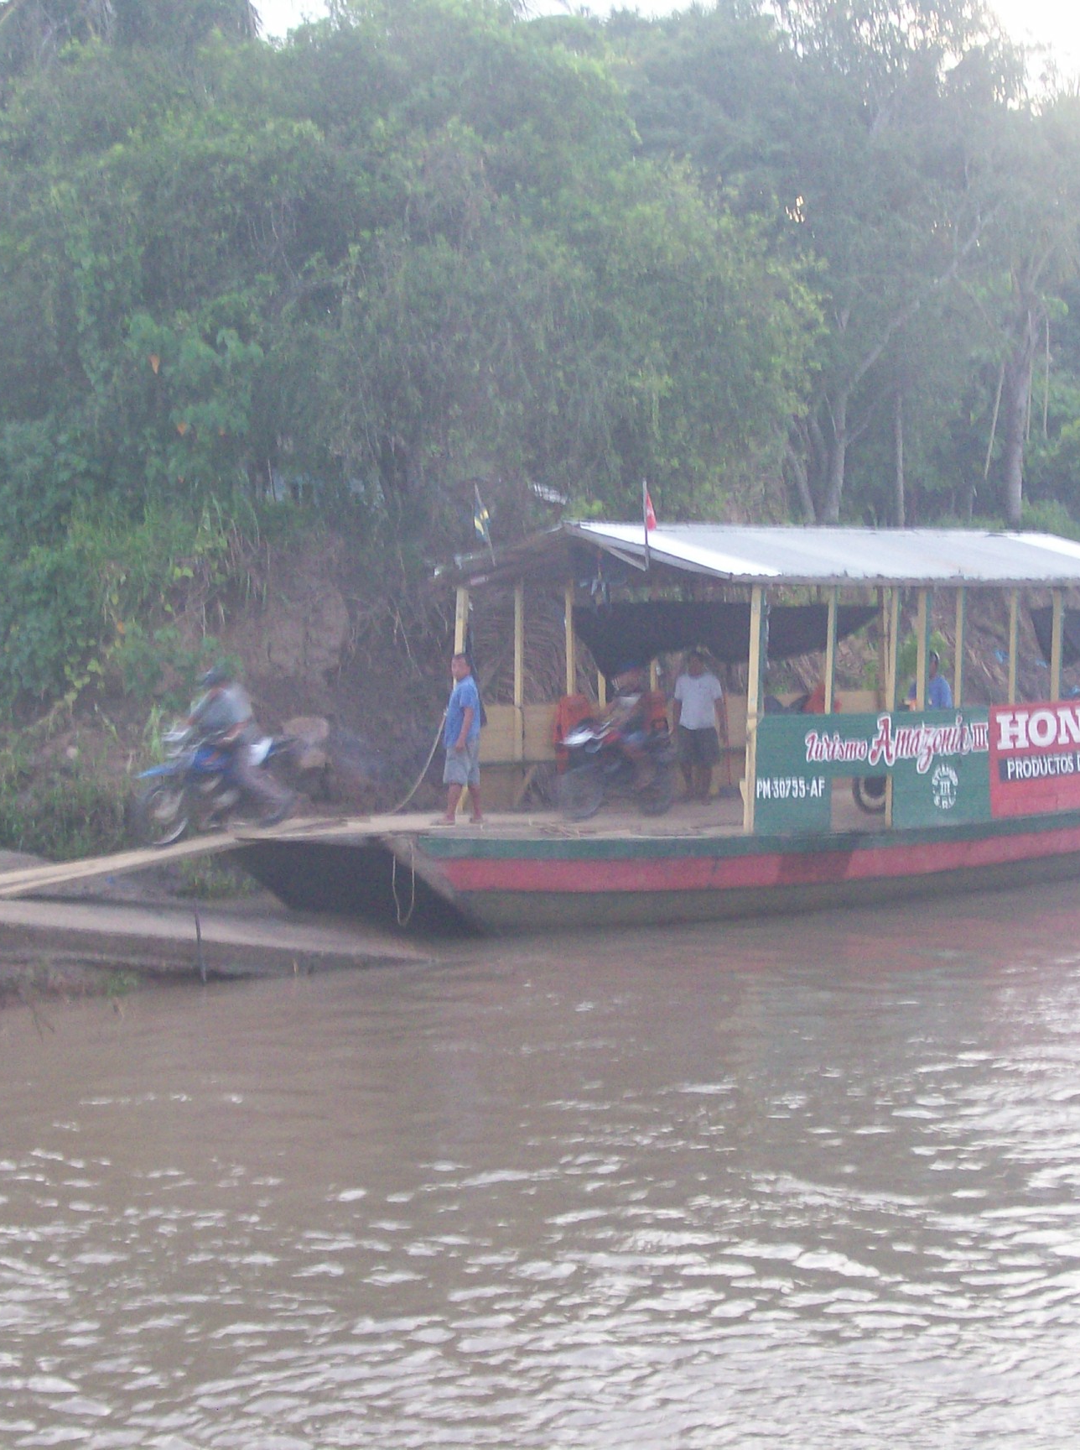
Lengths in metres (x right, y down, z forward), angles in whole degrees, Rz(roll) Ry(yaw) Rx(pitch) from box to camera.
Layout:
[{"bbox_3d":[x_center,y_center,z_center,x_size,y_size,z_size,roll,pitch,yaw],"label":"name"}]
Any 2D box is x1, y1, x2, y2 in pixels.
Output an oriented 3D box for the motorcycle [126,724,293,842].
[{"bbox_3d":[-3.005,0.482,28.776,0.800,1.130,2.050,2,8,40],"label":"motorcycle"}]

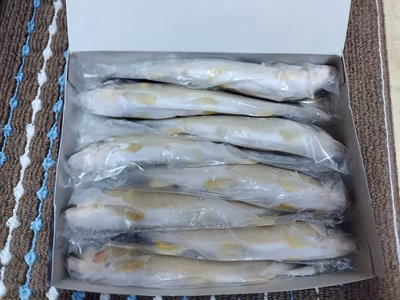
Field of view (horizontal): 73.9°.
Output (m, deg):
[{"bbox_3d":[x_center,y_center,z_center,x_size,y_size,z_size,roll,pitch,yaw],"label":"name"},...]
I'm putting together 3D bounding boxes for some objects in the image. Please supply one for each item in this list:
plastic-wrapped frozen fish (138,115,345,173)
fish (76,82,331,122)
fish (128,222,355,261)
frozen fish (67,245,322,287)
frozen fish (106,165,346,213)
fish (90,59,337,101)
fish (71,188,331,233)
[{"bbox_3d":[0.032,-0.014,0.260,0.227,0.034,0.034,7,79,-1],"label":"plastic-wrapped frozen fish"},{"bbox_3d":[0.007,-0.043,0.263,0.255,0.034,0.035,4,79,-2],"label":"fish"},{"bbox_3d":[0.032,0.082,0.239,0.225,0.034,0.035,2,79,-2],"label":"fish"},{"bbox_3d":[-0.004,0.105,0.234,0.223,0.034,0.033,2,79,-2],"label":"frozen fish"},{"bbox_3d":[0.025,0.039,0.271,0.237,0.038,0.037,5,78,0],"label":"frozen fish"},{"bbox_3d":[0.017,-0.076,0.270,0.251,0.034,0.041,1,79,-2],"label":"fish"},{"bbox_3d":[-0.004,0.056,0.243,0.236,0.034,0.038,0,79,-2],"label":"fish"}]

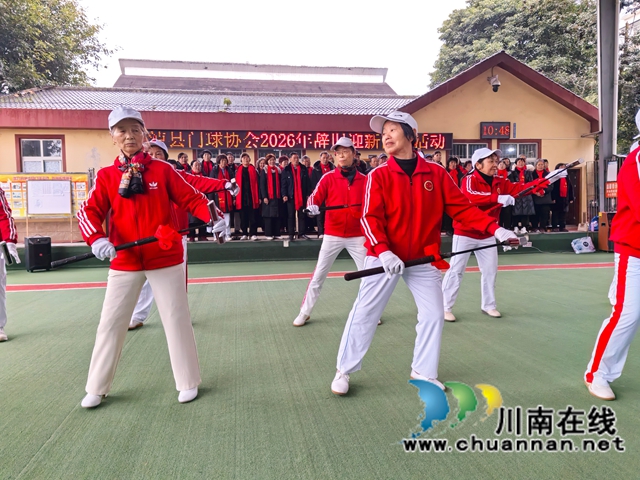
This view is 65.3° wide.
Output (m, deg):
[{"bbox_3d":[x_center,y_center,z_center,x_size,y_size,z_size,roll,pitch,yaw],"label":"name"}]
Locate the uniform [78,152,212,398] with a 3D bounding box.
[{"bbox_3d":[-0.874,0.159,2.620,0.660,1.270,0.380,-2,4,-12],"label":"uniform"}]

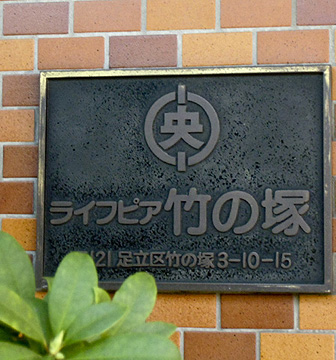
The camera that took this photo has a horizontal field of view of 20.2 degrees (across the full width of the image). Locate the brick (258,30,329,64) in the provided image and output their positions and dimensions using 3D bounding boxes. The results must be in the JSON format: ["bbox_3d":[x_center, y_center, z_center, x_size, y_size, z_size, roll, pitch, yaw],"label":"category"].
[{"bbox_3d":[0.170,-0.178,1.278,0.096,0.044,0.025,-1,-3,9],"label":"brick"}]

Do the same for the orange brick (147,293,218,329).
[{"bbox_3d":[0.020,0.176,1.280,0.096,0.044,0.025,-1,-3,9],"label":"orange brick"}]

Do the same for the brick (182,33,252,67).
[{"bbox_3d":[0.069,-0.177,1.293,0.096,0.044,0.025,-1,-3,9],"label":"brick"}]

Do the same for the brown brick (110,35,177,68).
[{"bbox_3d":[-0.032,-0.177,1.309,0.096,0.044,0.025,-1,-3,9],"label":"brown brick"}]

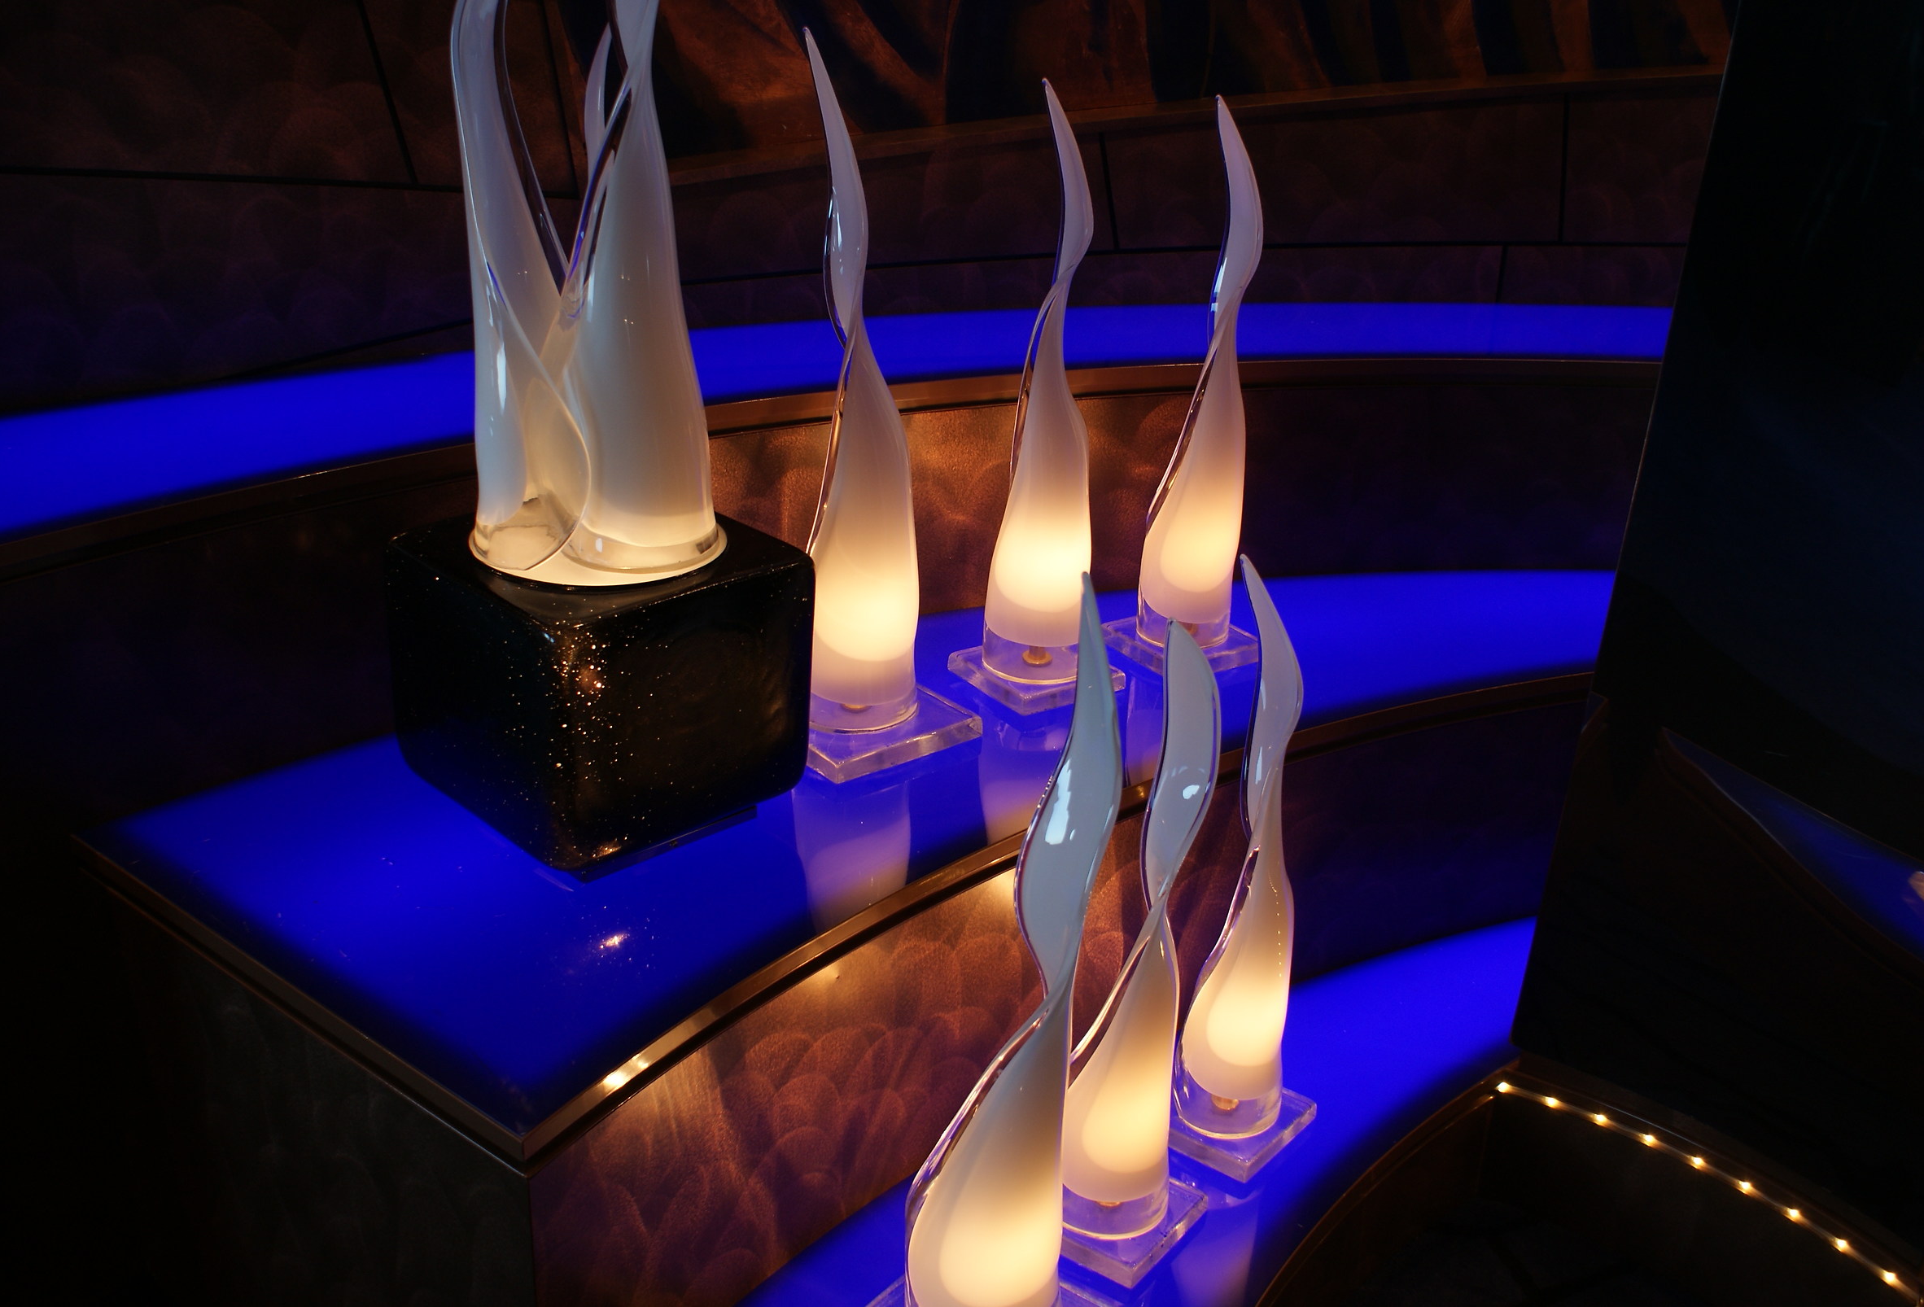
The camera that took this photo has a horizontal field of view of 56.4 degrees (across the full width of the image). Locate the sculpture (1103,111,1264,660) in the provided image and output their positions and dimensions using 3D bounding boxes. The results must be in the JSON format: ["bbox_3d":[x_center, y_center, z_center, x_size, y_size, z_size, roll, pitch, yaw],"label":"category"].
[{"bbox_3d":[0.212,-0.231,1.573,0.108,0.492,0.108,-12,25,-32],"label":"sculpture"}]

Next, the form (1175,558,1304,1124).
[{"bbox_3d":[0.220,0.150,1.383,0.088,0.473,0.092,2,21,0],"label":"form"}]

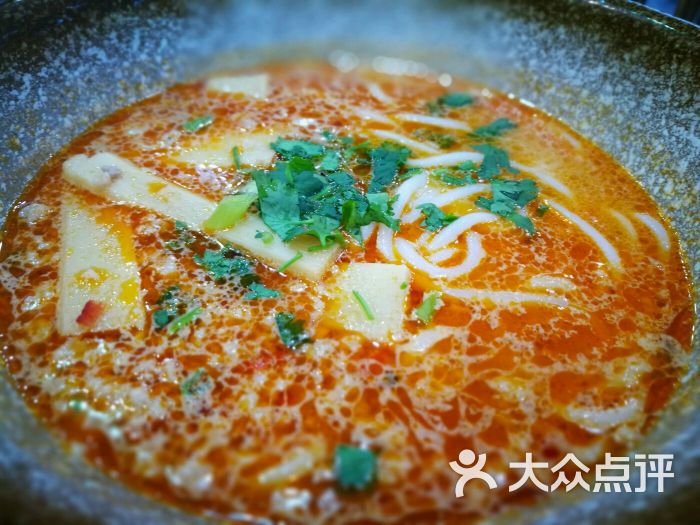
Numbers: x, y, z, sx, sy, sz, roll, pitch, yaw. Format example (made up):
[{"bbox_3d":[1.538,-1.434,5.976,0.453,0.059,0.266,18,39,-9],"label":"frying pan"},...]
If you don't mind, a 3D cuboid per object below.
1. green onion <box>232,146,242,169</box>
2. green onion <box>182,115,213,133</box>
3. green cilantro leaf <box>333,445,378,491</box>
[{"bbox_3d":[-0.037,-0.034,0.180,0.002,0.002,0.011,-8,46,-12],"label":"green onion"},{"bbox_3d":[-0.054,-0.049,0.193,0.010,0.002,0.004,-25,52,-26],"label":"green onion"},{"bbox_3d":[0.001,0.044,0.117,0.008,0.002,0.009,-2,44,-5],"label":"green cilantro leaf"}]

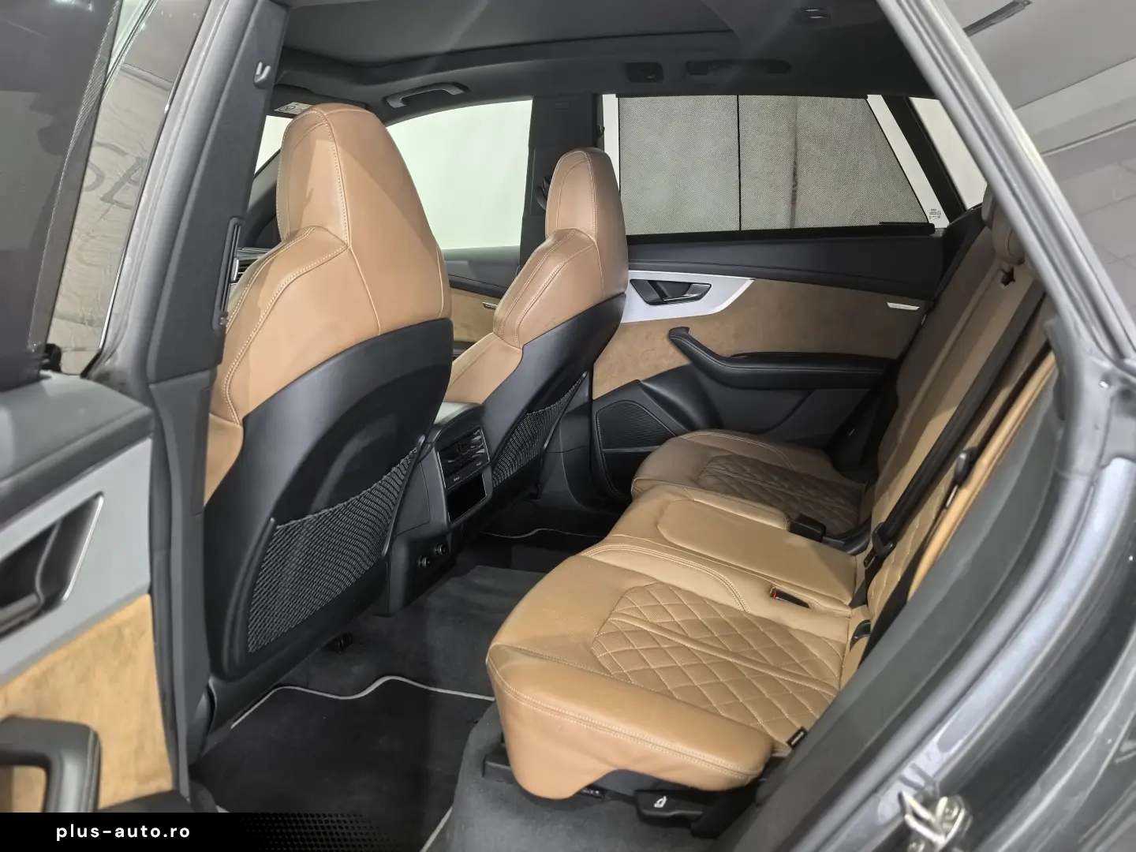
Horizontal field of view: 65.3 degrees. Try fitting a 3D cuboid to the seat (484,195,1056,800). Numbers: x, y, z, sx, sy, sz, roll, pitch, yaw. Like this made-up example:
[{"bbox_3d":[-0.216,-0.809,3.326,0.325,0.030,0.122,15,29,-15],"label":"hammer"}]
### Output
[{"bbox_3d":[0.492,-0.036,1.609,0.850,0.870,1.420,4,14,18],"label":"seat"}]

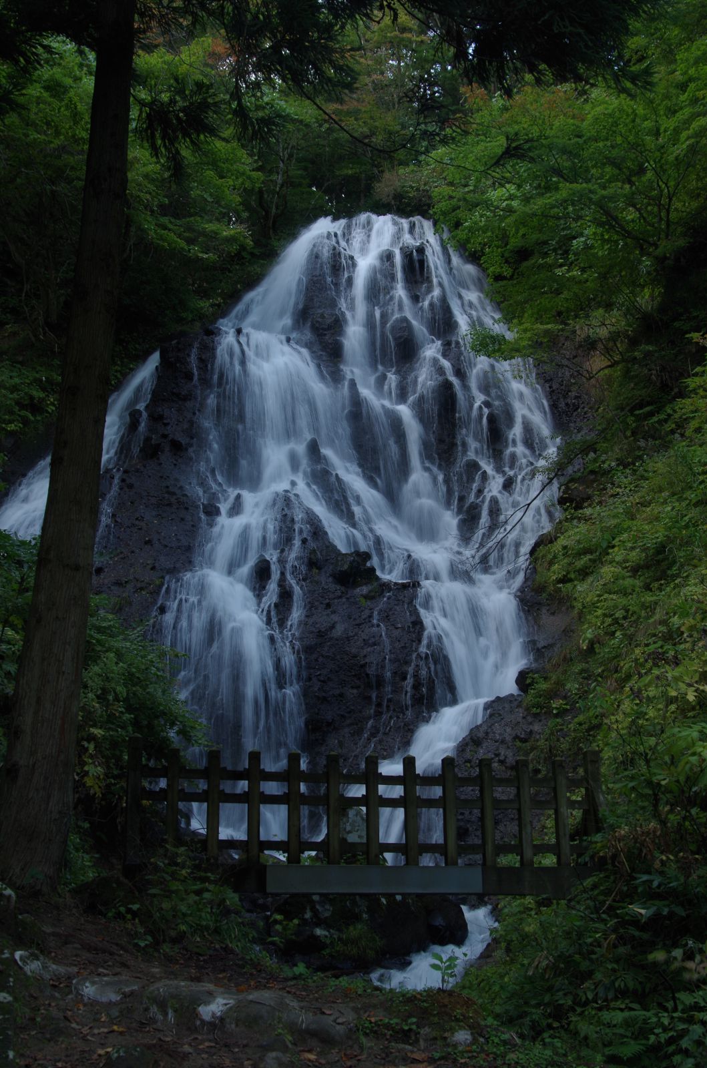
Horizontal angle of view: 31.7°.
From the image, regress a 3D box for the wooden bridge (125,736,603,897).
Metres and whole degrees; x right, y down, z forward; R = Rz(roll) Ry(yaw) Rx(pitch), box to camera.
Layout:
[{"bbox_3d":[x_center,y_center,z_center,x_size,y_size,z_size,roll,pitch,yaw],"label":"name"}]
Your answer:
[{"bbox_3d":[0.186,2.751,12.026,4.736,1.440,0.170,3,-21,-10],"label":"wooden bridge"}]

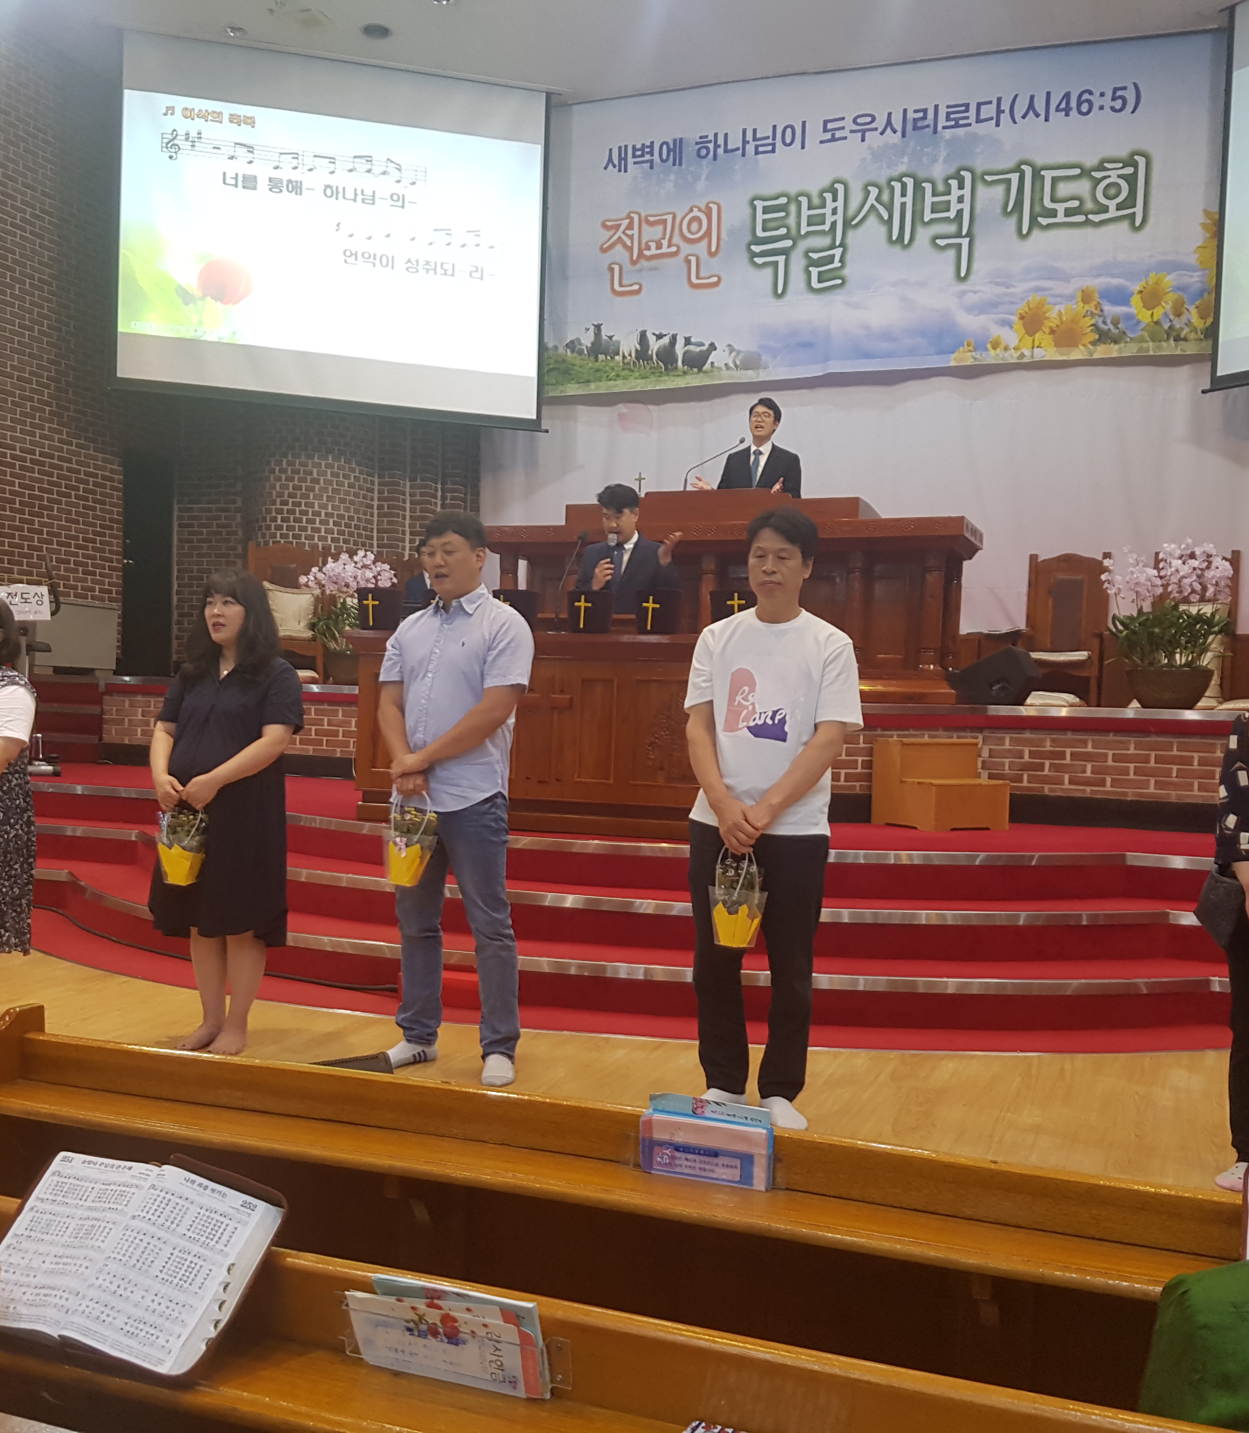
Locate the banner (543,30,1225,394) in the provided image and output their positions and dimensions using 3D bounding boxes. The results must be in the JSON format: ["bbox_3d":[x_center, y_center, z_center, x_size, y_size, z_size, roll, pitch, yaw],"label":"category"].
[{"bbox_3d":[1.695,-3.623,10.581,5.142,2.245,0.050,2,2,19],"label":"banner"}]

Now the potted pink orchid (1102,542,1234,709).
[{"bbox_3d":[2.640,-0.440,6.990,0.600,0.810,0.550,2,2,18],"label":"potted pink orchid"}]

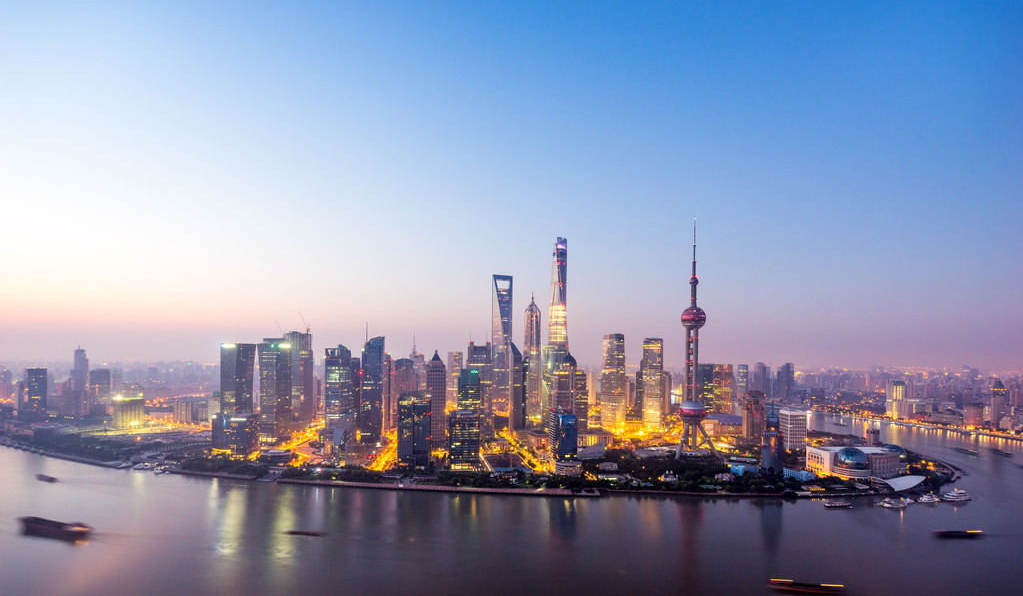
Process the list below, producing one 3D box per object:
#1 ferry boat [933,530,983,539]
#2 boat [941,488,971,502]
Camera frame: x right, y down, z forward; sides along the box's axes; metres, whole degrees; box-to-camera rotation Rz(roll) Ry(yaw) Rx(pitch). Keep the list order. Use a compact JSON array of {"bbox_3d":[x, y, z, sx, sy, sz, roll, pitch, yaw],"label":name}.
[{"bbox_3d":[499.580,263.930,541.420,47.000,6.500,9.000,0,-7,1],"label":"ferry boat"},{"bbox_3d":[625.610,278.140,681.320,38.500,12.500,9.000,0,-7,0],"label":"boat"}]

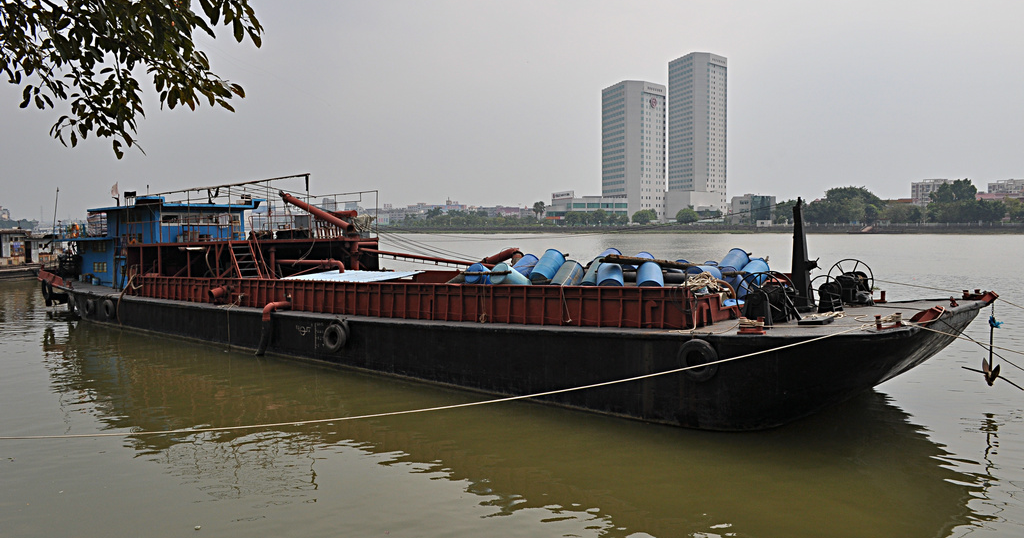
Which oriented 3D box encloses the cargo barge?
[{"bbox_3d":[-5.330,-0.045,26.028,36.500,5.900,7.500,3,4,38],"label":"cargo barge"}]

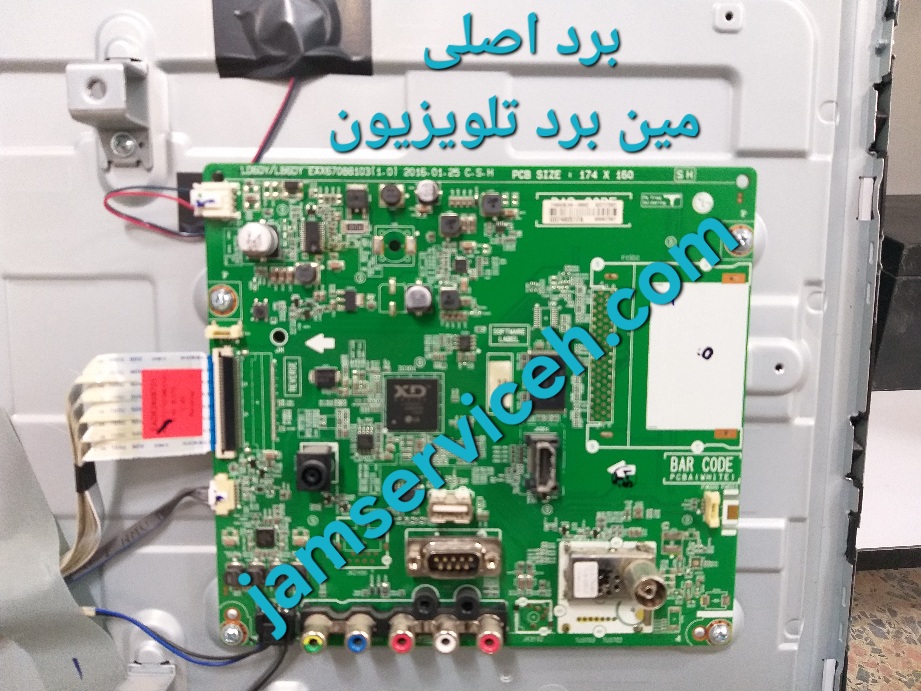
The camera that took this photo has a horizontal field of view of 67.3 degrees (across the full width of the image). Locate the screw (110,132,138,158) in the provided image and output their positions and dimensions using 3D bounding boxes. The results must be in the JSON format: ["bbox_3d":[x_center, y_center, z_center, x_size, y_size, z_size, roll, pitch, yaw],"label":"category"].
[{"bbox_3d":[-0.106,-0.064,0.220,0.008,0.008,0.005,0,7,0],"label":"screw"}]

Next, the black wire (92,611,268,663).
[{"bbox_3d":[-0.096,0.100,0.238,0.060,0.018,0.008,0,7,0],"label":"black wire"}]

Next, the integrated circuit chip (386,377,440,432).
[{"bbox_3d":[-0.015,0.019,0.225,0.017,0.017,0.002,0,7,0],"label":"integrated circuit chip"}]

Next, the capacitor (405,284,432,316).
[{"bbox_3d":[-0.013,-0.015,0.218,0.008,0.008,0.008,0,7,0],"label":"capacitor"}]

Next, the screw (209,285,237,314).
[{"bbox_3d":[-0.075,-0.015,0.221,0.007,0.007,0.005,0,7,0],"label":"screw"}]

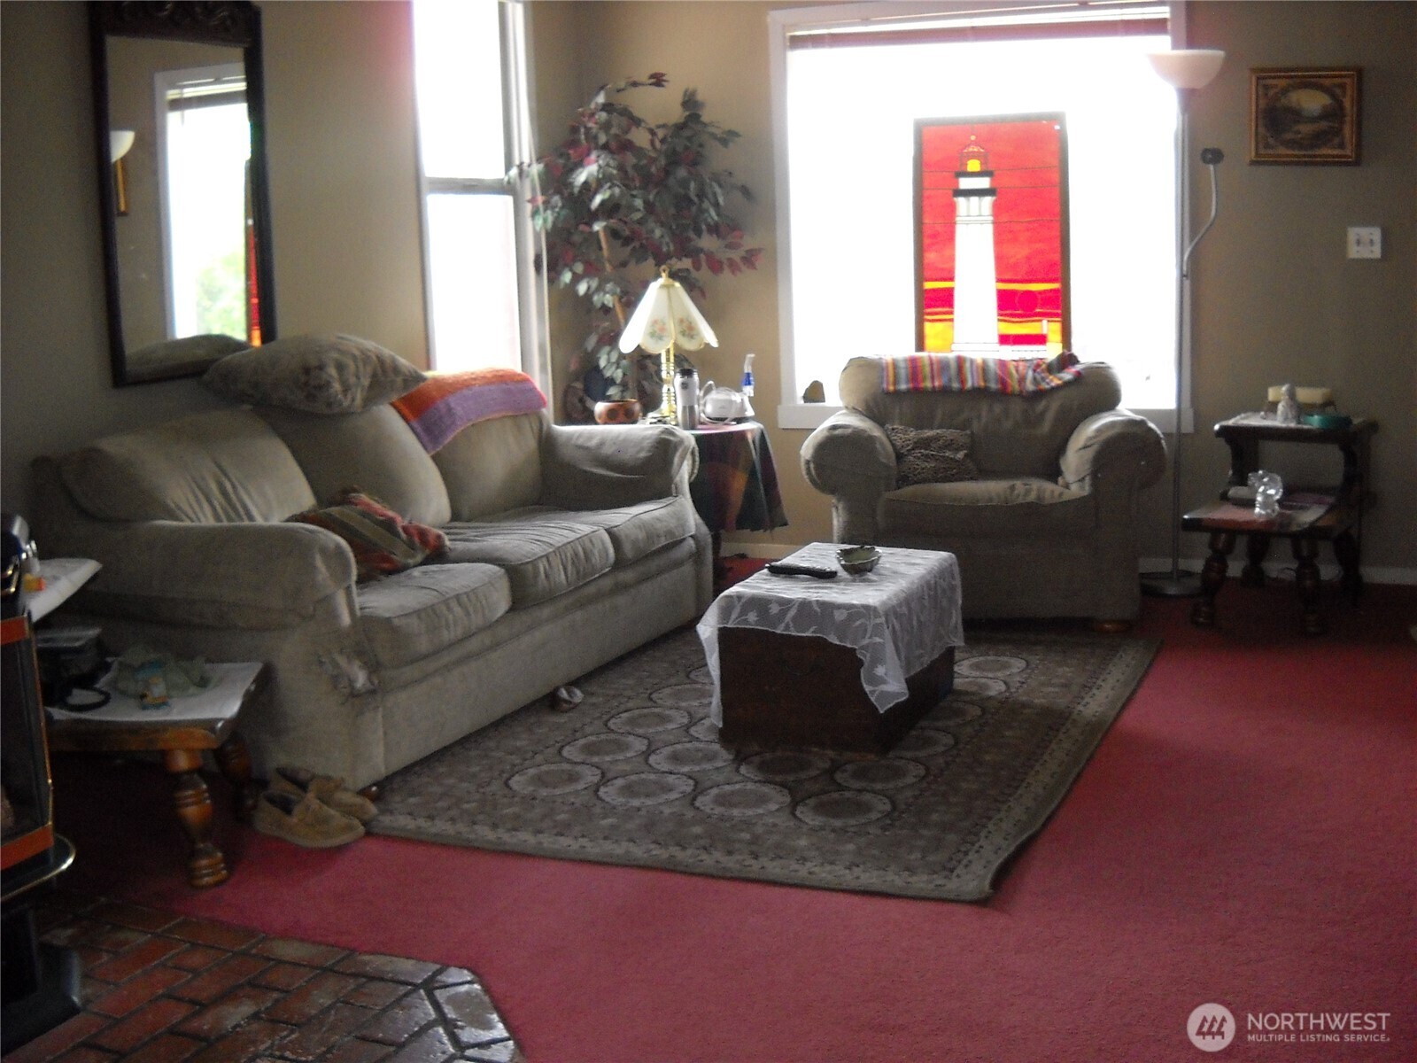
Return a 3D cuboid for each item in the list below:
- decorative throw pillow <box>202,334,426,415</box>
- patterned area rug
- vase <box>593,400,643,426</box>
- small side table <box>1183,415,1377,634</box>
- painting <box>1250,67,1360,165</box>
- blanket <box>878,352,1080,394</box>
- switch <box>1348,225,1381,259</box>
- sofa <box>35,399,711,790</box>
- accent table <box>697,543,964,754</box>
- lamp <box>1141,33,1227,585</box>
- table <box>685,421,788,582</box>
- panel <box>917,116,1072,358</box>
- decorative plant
[{"bbox_3d":[-1.064,-0.432,4.533,0.450,0.190,0.460,2,10,24],"label":"decorative throw pillow"},{"bbox_3d":[0.259,0.482,4.446,1.550,0.018,2.288,2,10,24],"label":"patterned area rug"},{"bbox_3d":[-0.320,-0.416,5.920,0.168,0.086,0.168,-1,10,0],"label":"vase"},{"bbox_3d":[1.879,-0.033,5.503,0.440,0.620,0.690,5,12,32],"label":"small side table"},{"bbox_3d":[2.006,-1.394,5.640,0.362,0.325,0.030,2,10,24],"label":"painting"},{"bbox_3d":[0.947,-0.552,5.846,0.710,0.160,0.250,0,10,16],"label":"blanket"},{"bbox_3d":[2.261,-0.992,5.786,0.112,0.113,0.012,2,11,17],"label":"switch"},{"bbox_3d":[-0.789,0.022,4.891,0.920,0.860,2.040,3,11,22],"label":"sofa"},{"bbox_3d":[0.356,0.271,4.468,0.500,0.340,0.760,3,11,22],"label":"accent table"},{"bbox_3d":[1.636,-0.703,5.802,0.275,1.840,0.270,3,11,23],"label":"lamp"},{"bbox_3d":[-0.076,-0.120,6.295,0.680,0.610,0.660,2,10,24],"label":"table"},{"bbox_3d":[1.043,-1.008,6.184,0.548,1.010,0.030,2,11,17],"label":"panel"},{"bbox_3d":[-0.230,-0.750,6.291,0.860,1.870,0.800,2,10,24],"label":"decorative plant"}]

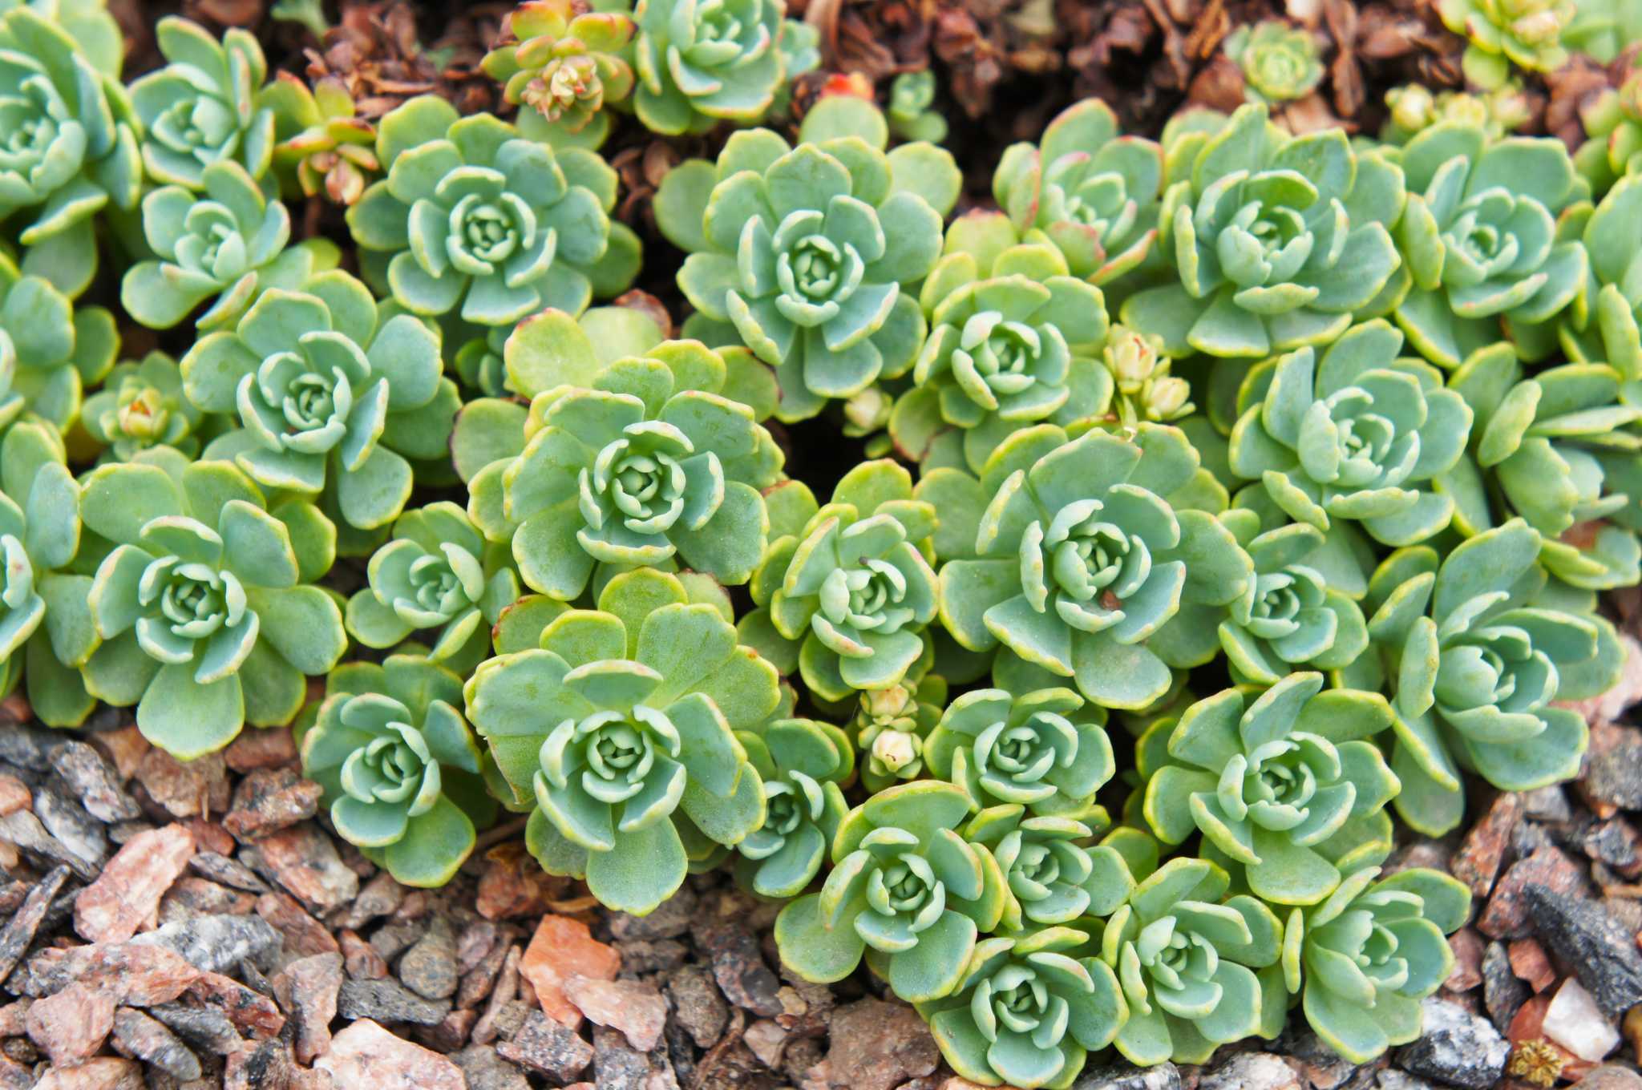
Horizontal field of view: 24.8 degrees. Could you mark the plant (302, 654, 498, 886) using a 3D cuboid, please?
[{"bbox_3d":[-0.064,0.034,0.571,0.030,0.016,0.032,0,50,0],"label":"plant"}]

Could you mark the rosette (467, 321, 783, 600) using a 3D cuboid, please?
[{"bbox_3d":[-0.031,-0.014,0.612,0.052,0.018,0.047,0,50,0],"label":"rosette"}]

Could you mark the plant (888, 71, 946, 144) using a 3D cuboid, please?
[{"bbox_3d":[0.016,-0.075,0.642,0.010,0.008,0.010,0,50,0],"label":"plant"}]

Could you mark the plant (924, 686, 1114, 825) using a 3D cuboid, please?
[{"bbox_3d":[0.029,0.031,0.535,0.027,0.014,0.026,0,50,0],"label":"plant"}]

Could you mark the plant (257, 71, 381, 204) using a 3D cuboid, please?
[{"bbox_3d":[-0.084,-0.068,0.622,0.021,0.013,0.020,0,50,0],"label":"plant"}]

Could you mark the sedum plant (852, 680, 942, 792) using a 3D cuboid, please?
[{"bbox_3d":[0.012,0.030,0.580,0.014,0.012,0.012,0,50,0],"label":"sedum plant"}]

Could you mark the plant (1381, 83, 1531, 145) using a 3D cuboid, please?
[{"bbox_3d":[0.107,-0.072,0.628,0.025,0.013,0.016,0,50,0],"label":"plant"}]

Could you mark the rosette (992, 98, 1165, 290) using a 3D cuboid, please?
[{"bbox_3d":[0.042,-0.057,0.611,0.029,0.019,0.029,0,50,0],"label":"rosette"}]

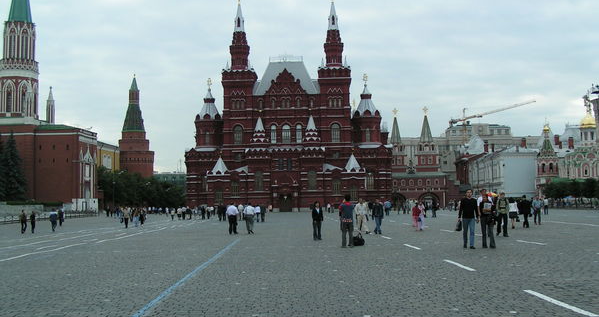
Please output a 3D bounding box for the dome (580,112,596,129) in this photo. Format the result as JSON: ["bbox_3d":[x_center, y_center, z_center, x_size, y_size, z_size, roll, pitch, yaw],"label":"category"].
[{"bbox_3d":[73.855,-9.711,168.000,4.100,4.100,4.100,-1,-4,0],"label":"dome"}]

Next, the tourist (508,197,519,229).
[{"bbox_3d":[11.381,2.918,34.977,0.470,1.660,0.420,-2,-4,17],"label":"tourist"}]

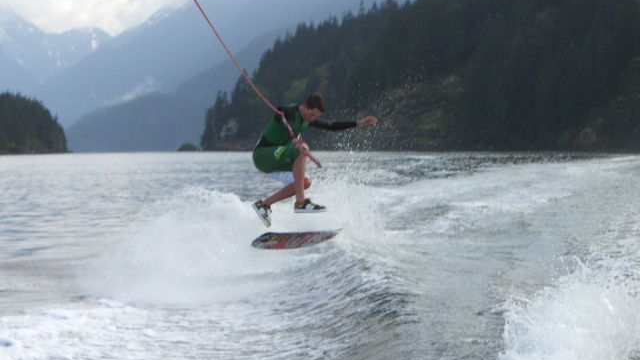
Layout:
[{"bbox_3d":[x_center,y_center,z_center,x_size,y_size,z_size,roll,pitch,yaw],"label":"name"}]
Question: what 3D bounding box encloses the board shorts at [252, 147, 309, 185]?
[{"bbox_3d":[-0.323,-0.122,17.700,0.460,0.330,0.420,0,1,13],"label":"board shorts"}]

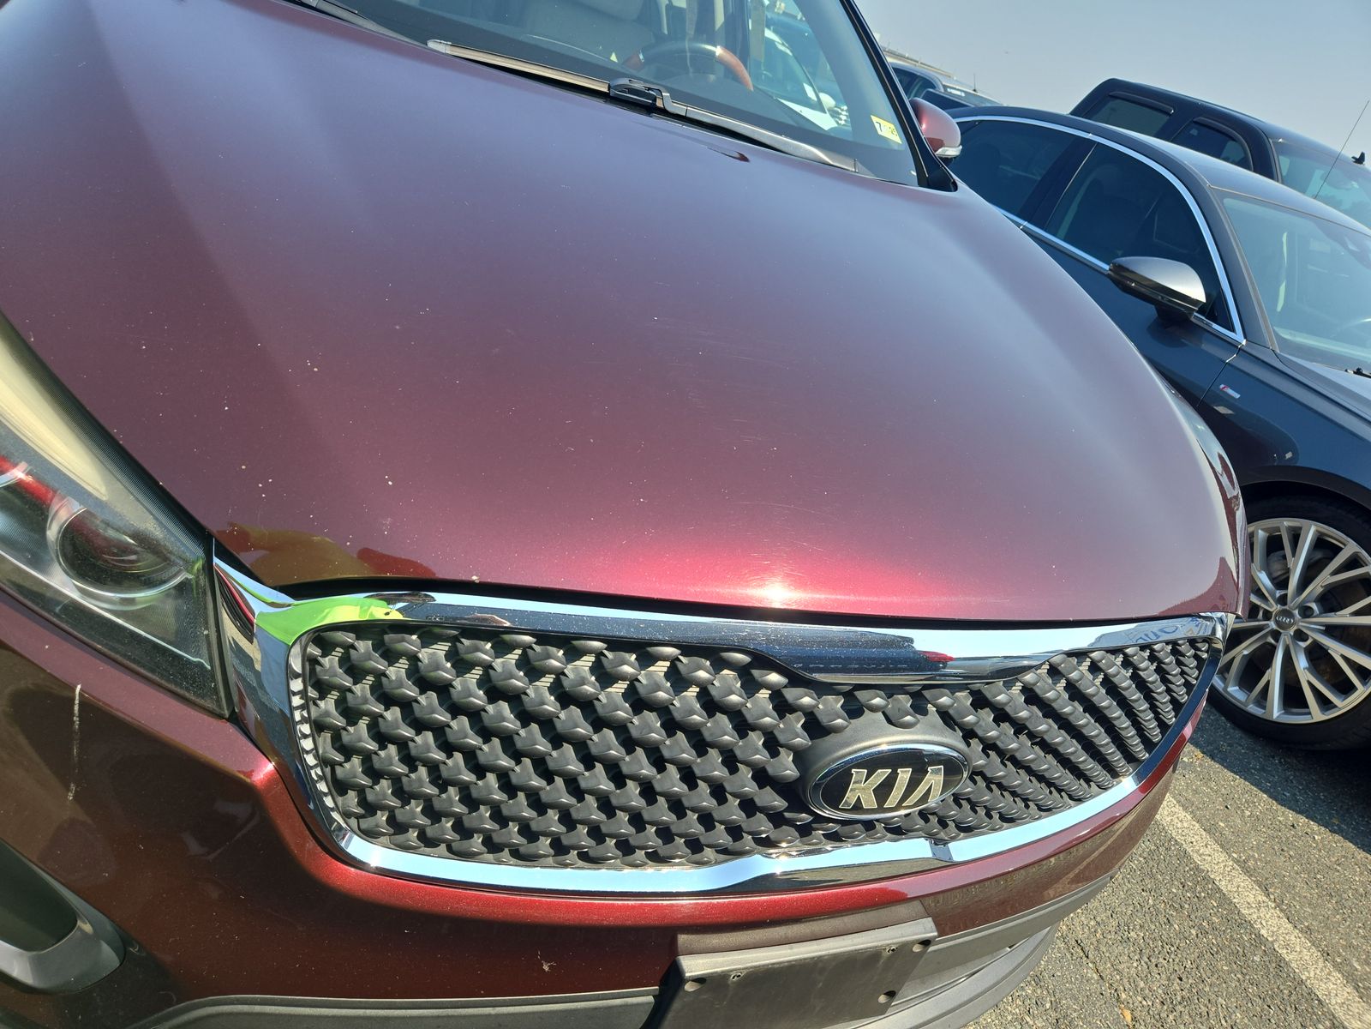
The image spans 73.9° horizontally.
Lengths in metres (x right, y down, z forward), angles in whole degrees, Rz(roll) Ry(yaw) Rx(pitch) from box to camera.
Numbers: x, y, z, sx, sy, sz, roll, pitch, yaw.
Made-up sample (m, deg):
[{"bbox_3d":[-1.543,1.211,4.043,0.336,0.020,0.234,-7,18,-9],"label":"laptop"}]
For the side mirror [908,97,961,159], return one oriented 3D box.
[{"bbox_3d":[0.627,-0.968,2.325,0.235,0.155,0.130,-4,35,-34],"label":"side mirror"}]

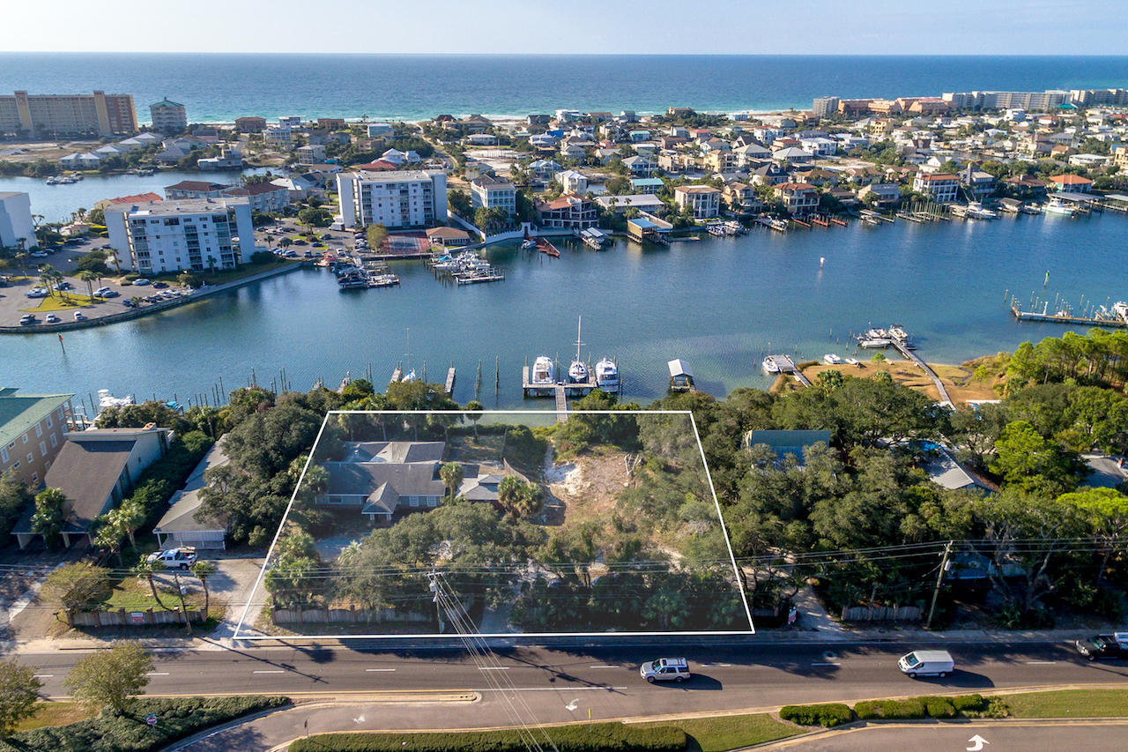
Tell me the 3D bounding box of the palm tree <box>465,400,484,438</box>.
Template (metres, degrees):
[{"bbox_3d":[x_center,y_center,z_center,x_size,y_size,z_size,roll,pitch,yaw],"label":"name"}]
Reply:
[{"bbox_3d":[-16.060,8.090,113.170,3.100,7.400,3.000,0,26,-1],"label":"palm tree"}]

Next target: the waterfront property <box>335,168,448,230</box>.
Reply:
[{"bbox_3d":[-69.532,-74.600,261.606,41.000,18.500,19.000,-3,28,-5],"label":"waterfront property"}]

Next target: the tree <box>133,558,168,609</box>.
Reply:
[{"bbox_3d":[-49.897,25.028,75.724,4.000,6.200,4.000,0,27,0],"label":"tree"}]

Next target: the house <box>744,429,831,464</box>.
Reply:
[{"bbox_3d":[37.010,11.560,104.140,12.800,6.600,7.500,0,26,-1],"label":"house"}]

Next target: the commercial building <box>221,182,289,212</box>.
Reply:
[{"bbox_3d":[-136.913,-80.171,281.143,17.000,11.000,21.000,13,30,24],"label":"commercial building"}]

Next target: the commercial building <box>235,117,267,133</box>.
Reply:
[{"bbox_3d":[-266.210,-213.460,532.090,21.500,12.000,12.500,-2,26,-4],"label":"commercial building"}]

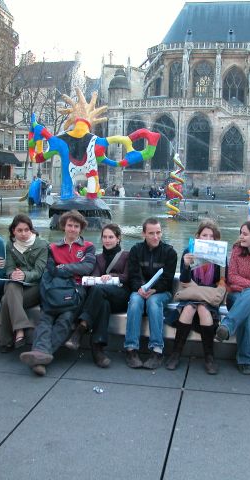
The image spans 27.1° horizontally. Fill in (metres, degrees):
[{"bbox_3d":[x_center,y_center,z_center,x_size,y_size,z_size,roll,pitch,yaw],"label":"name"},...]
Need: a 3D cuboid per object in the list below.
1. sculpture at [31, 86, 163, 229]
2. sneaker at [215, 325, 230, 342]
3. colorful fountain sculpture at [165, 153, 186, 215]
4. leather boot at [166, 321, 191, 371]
[{"bbox_3d":[-0.777,-2.122,13.400,3.300,3.550,1.700,0,6,-3],"label":"sculpture"},{"bbox_3d":[0.767,0.736,4.070,0.100,0.110,0.260,23,-12,11],"label":"sneaker"},{"bbox_3d":[1.959,-2.117,20.000,0.720,2.400,0.720,2,6,12],"label":"colorful fountain sculpture"},{"bbox_3d":[0.460,0.880,4.444,0.160,0.385,0.280,3,6,16],"label":"leather boot"}]

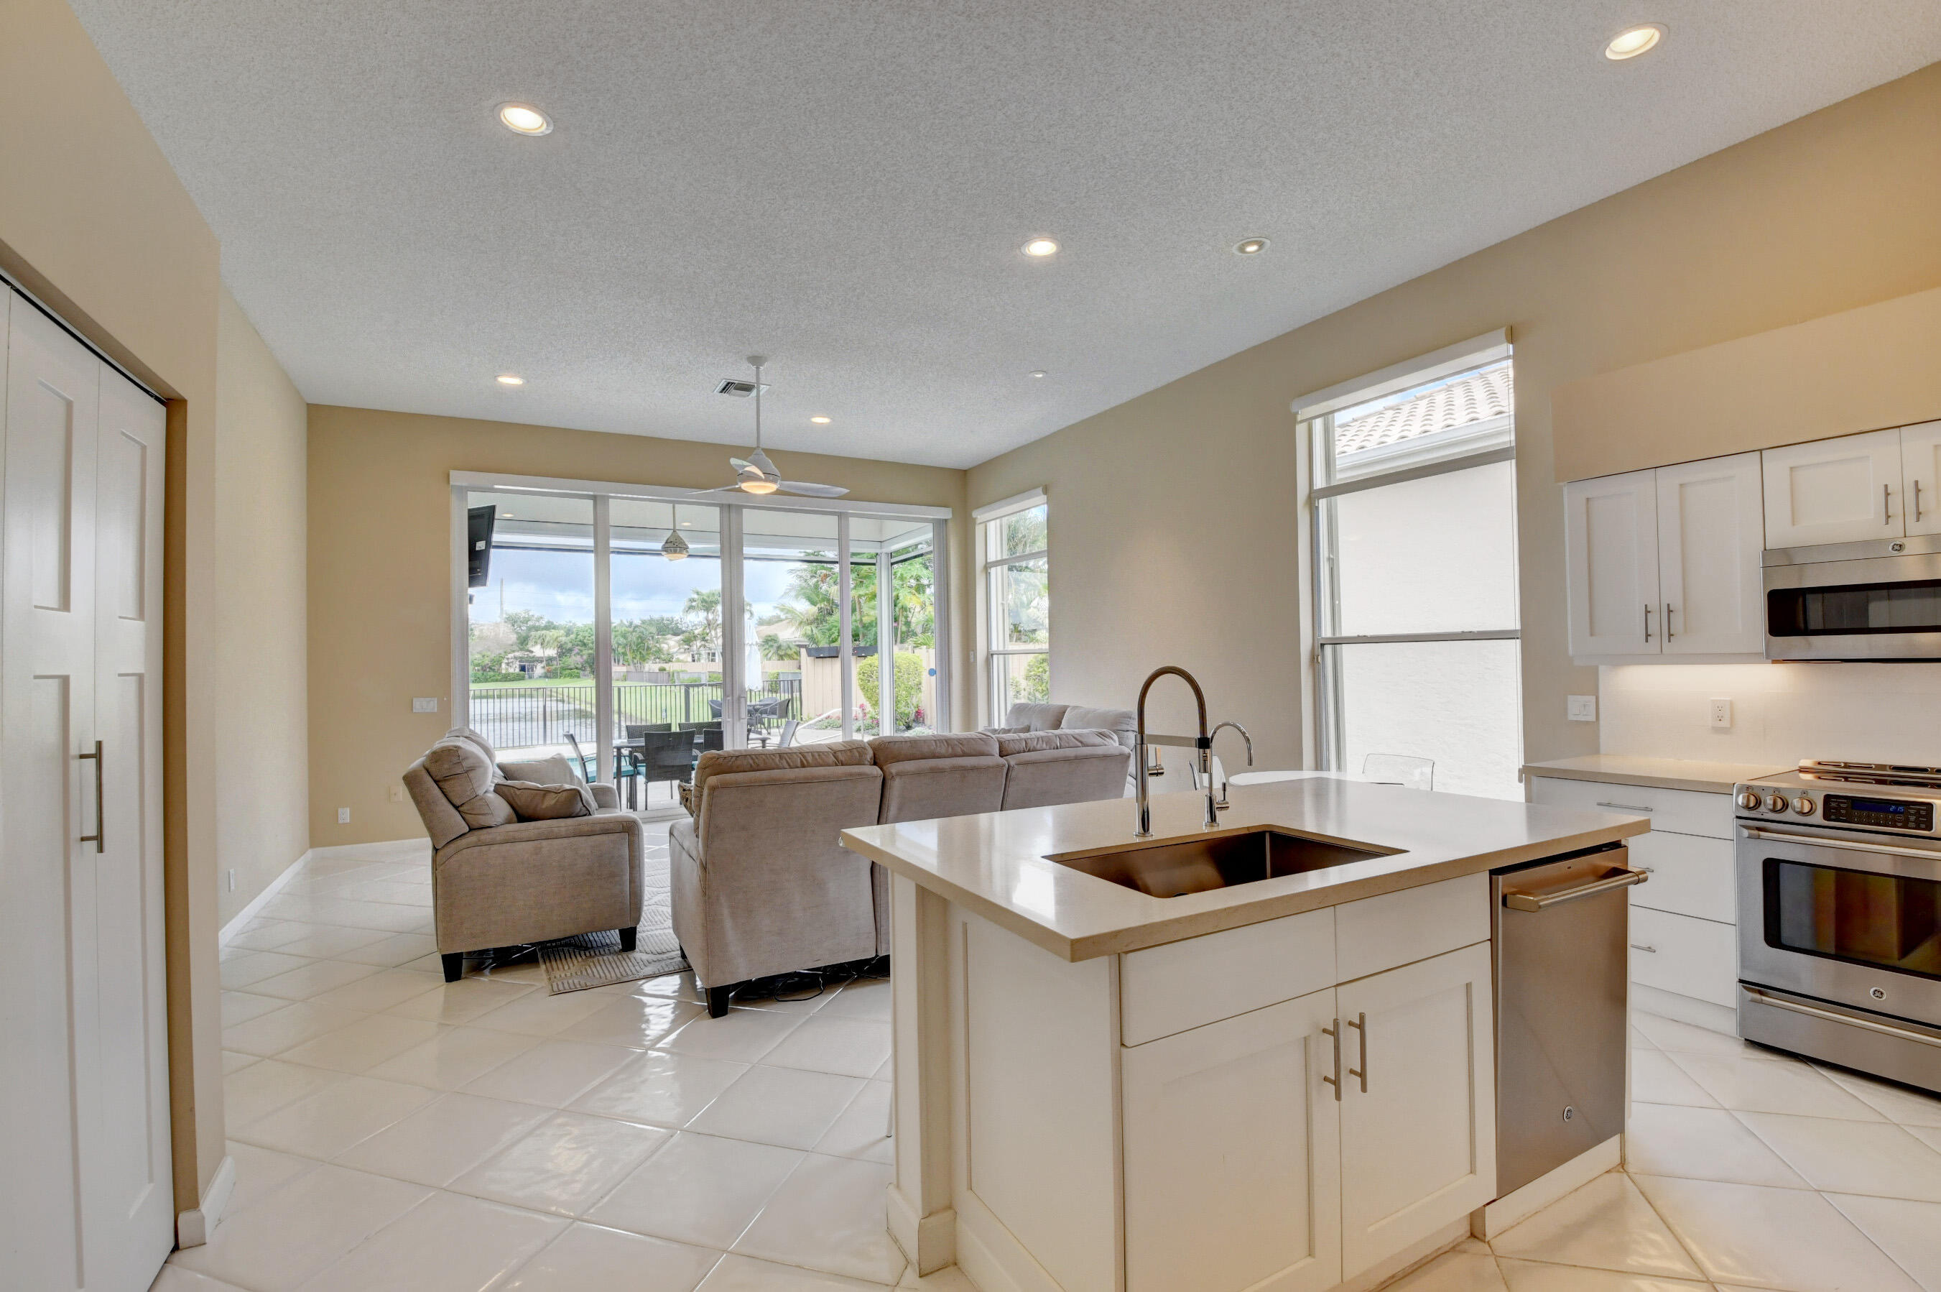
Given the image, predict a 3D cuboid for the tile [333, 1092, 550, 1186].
[{"bbox_3d":[-1.581,1.493,2.455,0.442,0.012,0.425,-1,-1,16],"label":"tile"}]

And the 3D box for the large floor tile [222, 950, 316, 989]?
[{"bbox_3d":[-3.433,1.554,3.844,0.442,0.012,0.425,-1,-1,16],"label":"large floor tile"}]

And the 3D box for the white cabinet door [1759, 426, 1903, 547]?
[{"bbox_3d":[3.122,-0.559,2.938,0.025,0.378,0.362,-1,-1,-30],"label":"white cabinet door"}]

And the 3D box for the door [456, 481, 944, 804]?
[{"bbox_3d":[-2.265,0.098,7.868,4.657,3.031,0.130,-1,-1,-27],"label":"door"}]

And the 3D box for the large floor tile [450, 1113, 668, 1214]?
[{"bbox_3d":[-1.149,1.470,2.310,0.437,0.010,0.412,-2,-1,17],"label":"large floor tile"}]

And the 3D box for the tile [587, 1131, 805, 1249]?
[{"bbox_3d":[-0.734,1.474,2.204,0.442,0.012,0.425,-1,-1,16],"label":"tile"}]

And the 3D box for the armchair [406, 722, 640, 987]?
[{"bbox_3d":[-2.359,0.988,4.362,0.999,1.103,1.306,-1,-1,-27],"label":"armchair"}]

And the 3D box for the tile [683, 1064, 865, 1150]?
[{"bbox_3d":[-0.611,1.479,2.596,0.442,0.012,0.425,-1,-1,16],"label":"tile"}]

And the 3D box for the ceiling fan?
[{"bbox_3d":[-1.522,-1.607,5.790,1.250,0.980,1.220,-1,-1,0],"label":"ceiling fan"}]

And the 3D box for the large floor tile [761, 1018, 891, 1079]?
[{"bbox_3d":[-0.487,1.485,2.991,0.442,0.012,0.425,-1,-1,16],"label":"large floor tile"}]

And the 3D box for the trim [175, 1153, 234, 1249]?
[{"bbox_3d":[-1.994,1.444,2.115,0.050,0.088,0.290,0,-1,-32],"label":"trim"}]

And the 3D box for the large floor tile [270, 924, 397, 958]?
[{"bbox_3d":[-3.337,1.566,4.250,0.437,0.010,0.412,-2,-1,17],"label":"large floor tile"}]

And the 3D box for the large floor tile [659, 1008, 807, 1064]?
[{"bbox_3d":[-0.917,1.495,3.116,0.442,0.012,0.425,-1,-1,16],"label":"large floor tile"}]

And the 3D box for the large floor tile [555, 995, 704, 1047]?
[{"bbox_3d":[-1.330,1.494,3.207,0.437,0.010,0.412,-2,-1,17],"label":"large floor tile"}]

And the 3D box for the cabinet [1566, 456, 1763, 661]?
[{"bbox_3d":[2.912,-0.329,3.342,0.340,0.772,0.638,-1,-1,-27],"label":"cabinet"}]

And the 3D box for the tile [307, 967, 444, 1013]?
[{"bbox_3d":[-2.606,1.534,3.604,0.442,0.012,0.425,-1,-1,16],"label":"tile"}]

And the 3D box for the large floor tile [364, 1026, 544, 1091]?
[{"bbox_3d":[-1.878,1.502,2.953,0.437,0.010,0.412,-2,-1,17],"label":"large floor tile"}]

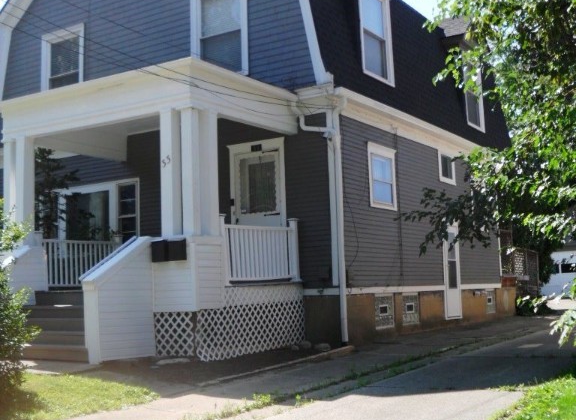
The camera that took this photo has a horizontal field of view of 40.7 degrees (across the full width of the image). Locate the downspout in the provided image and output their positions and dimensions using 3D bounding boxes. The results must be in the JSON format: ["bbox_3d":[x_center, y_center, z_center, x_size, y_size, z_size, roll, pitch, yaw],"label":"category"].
[{"bbox_3d":[0.555,0.170,13.041,0.850,4.080,0.180,-5,-7,32],"label":"downspout"}]

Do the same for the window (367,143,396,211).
[{"bbox_3d":[1.802,-0.607,14.565,0.110,1.170,1.140,-5,-7,32],"label":"window"}]

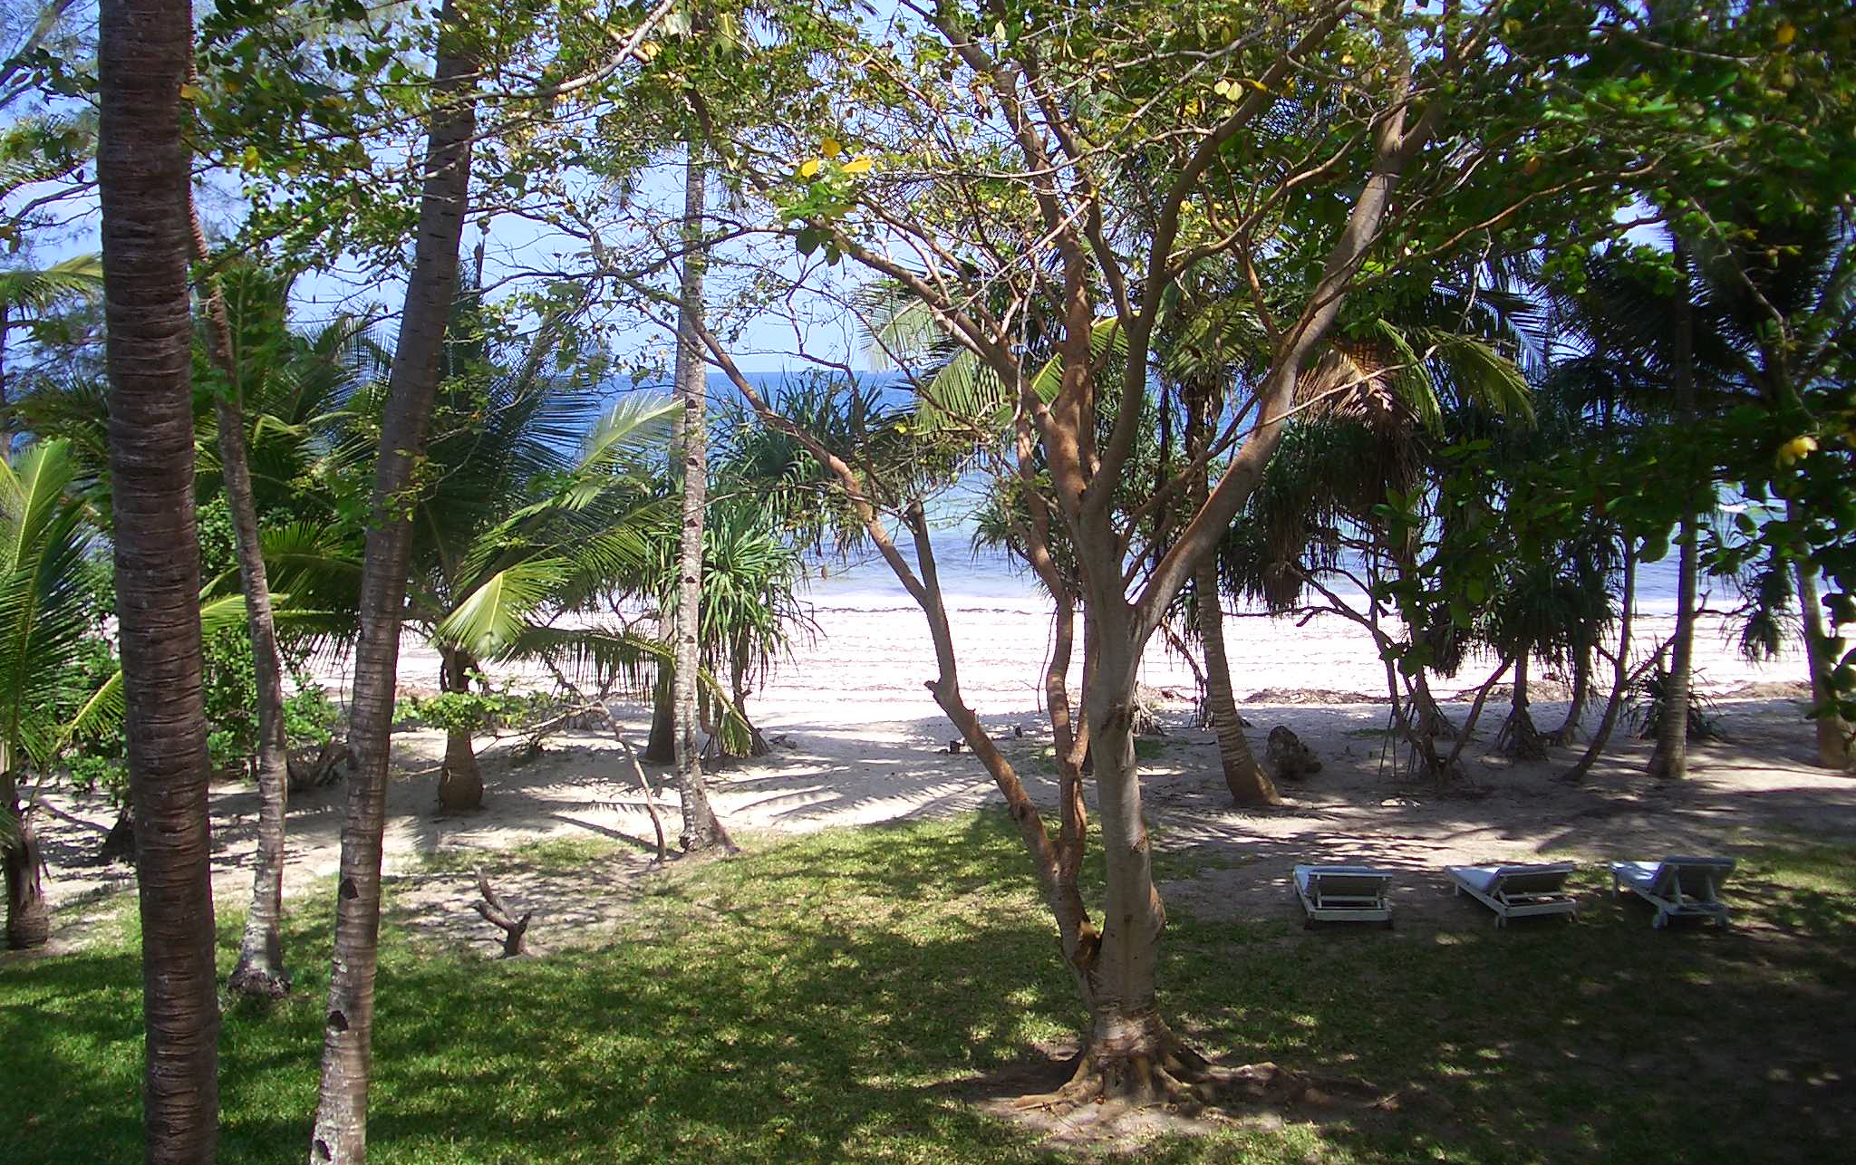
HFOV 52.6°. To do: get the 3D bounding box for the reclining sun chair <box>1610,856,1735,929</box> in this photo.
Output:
[{"bbox_3d":[6.804,2.689,17.247,0.640,0.580,1.850,1,2,9],"label":"reclining sun chair"}]

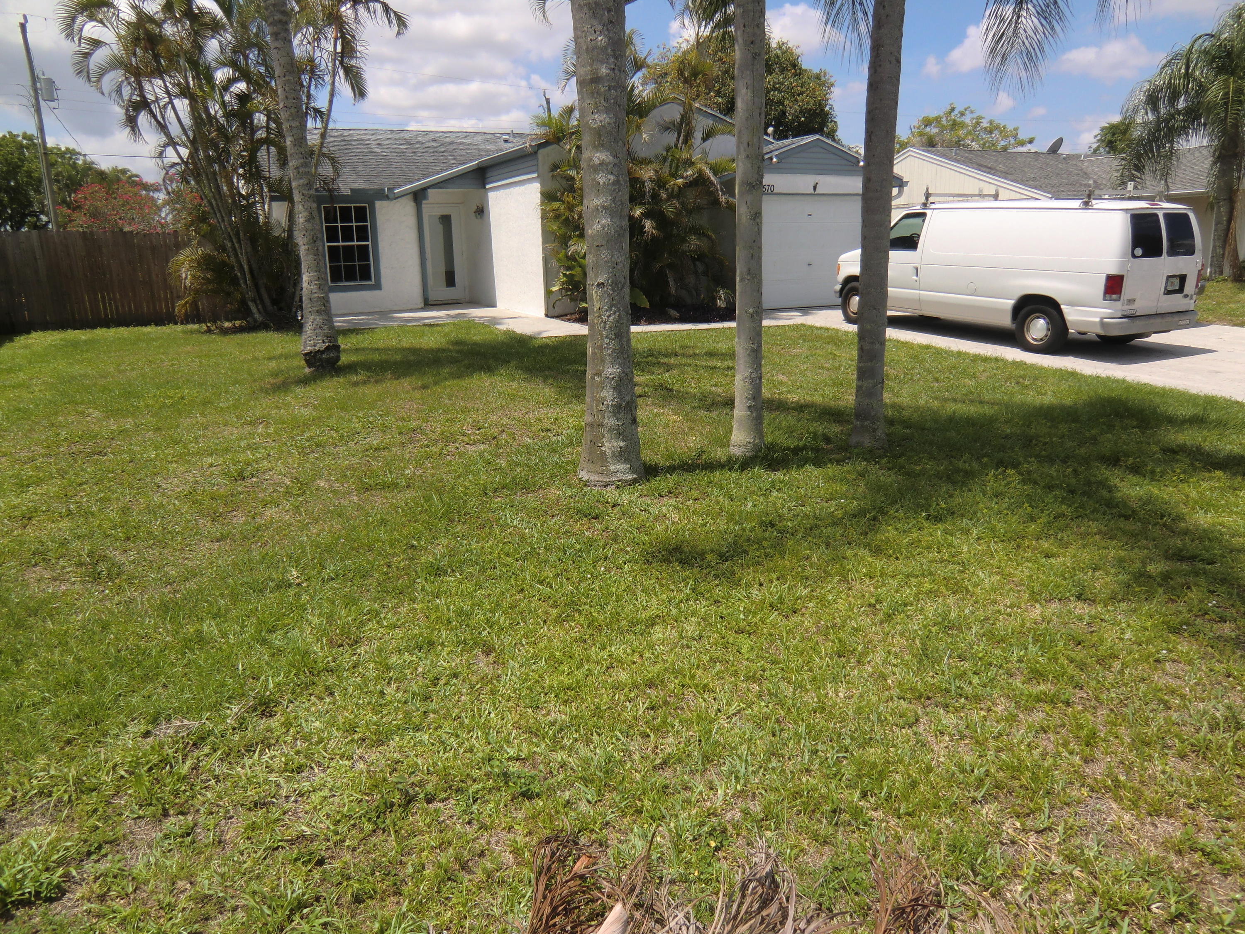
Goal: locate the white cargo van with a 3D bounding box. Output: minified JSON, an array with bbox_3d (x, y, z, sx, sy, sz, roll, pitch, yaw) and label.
[{"bbox_3d":[5.737,-3.083,13.367,2.050,2.080,5.300,-10,20,-29],"label":"white cargo van"}]

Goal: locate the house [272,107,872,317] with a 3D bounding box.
[{"bbox_3d":[-2.203,-6.056,19.888,12.400,4.100,11.200,-10,19,-29],"label":"house"}]

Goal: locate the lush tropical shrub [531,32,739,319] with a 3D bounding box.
[{"bbox_3d":[0.360,-5.115,15.747,3.600,4.700,2.700,-10,19,-29],"label":"lush tropical shrub"}]

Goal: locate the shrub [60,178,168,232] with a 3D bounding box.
[{"bbox_3d":[-12.025,-5.555,20.864,2.450,2.660,2.800,-10,19,-29],"label":"shrub"}]

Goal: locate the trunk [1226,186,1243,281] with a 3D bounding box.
[{"bbox_3d":[16.463,-6.196,22.950,0.420,2.450,0.420,11,20,33],"label":"trunk"}]

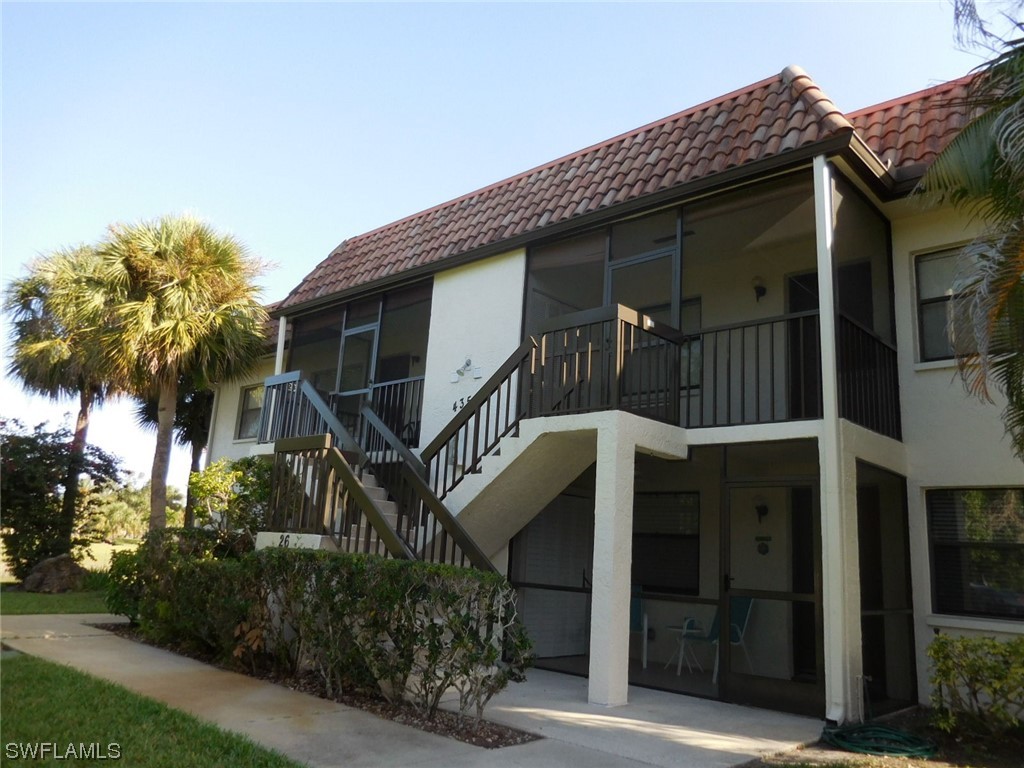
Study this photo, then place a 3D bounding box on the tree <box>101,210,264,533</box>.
[{"bbox_3d":[-6.226,0.255,13.392,3.150,7.128,3.150,9,-13,-25],"label":"tree"}]

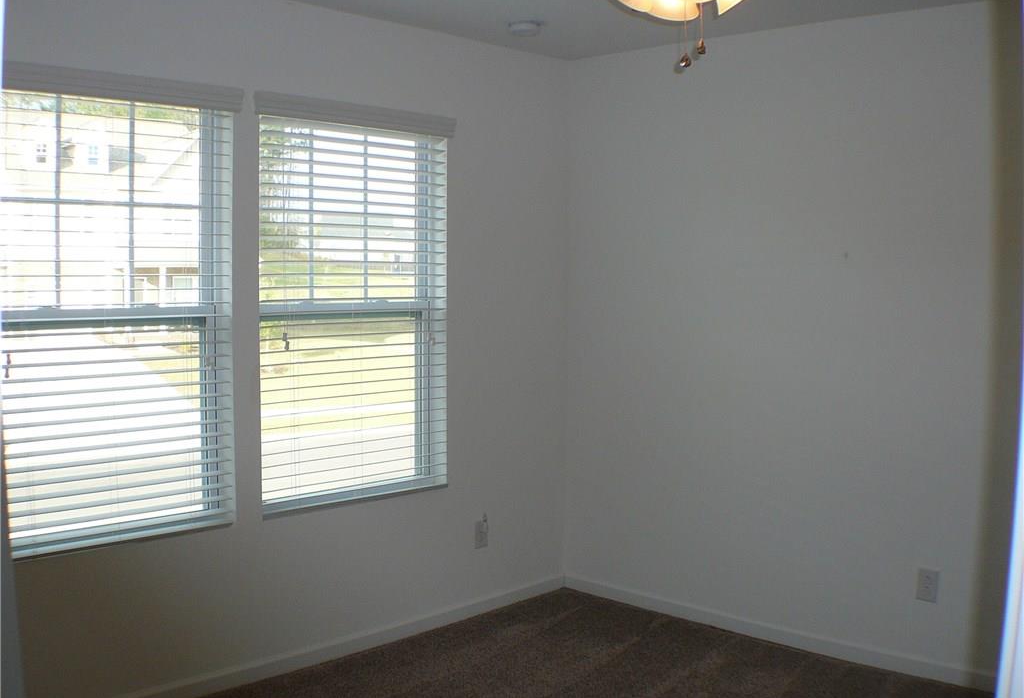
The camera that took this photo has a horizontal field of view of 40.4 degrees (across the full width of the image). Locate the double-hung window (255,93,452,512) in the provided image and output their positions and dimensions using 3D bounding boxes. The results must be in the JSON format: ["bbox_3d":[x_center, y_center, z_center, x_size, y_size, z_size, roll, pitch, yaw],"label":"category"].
[{"bbox_3d":[-0.610,-0.135,5.275,0.110,1.420,0.950,4,4,41],"label":"double-hung window"}]

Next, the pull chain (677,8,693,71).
[{"bbox_3d":[0.386,-0.689,3.080,0.025,0.135,0.025,1,3,0],"label":"pull chain"}]

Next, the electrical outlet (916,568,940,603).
[{"bbox_3d":[1.486,0.847,4.973,0.074,0.117,0.011,4,4,44],"label":"electrical outlet"}]

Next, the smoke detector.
[{"bbox_3d":[0.048,-1.214,5.285,0.132,0.043,0.132,1,3,0],"label":"smoke detector"}]

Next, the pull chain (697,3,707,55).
[{"bbox_3d":[0.420,-0.708,3.080,0.020,0.115,0.020,1,3,0],"label":"pull chain"}]

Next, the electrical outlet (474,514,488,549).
[{"bbox_3d":[-0.124,0.775,5.817,0.012,0.117,0.074,4,4,41],"label":"electrical outlet"}]

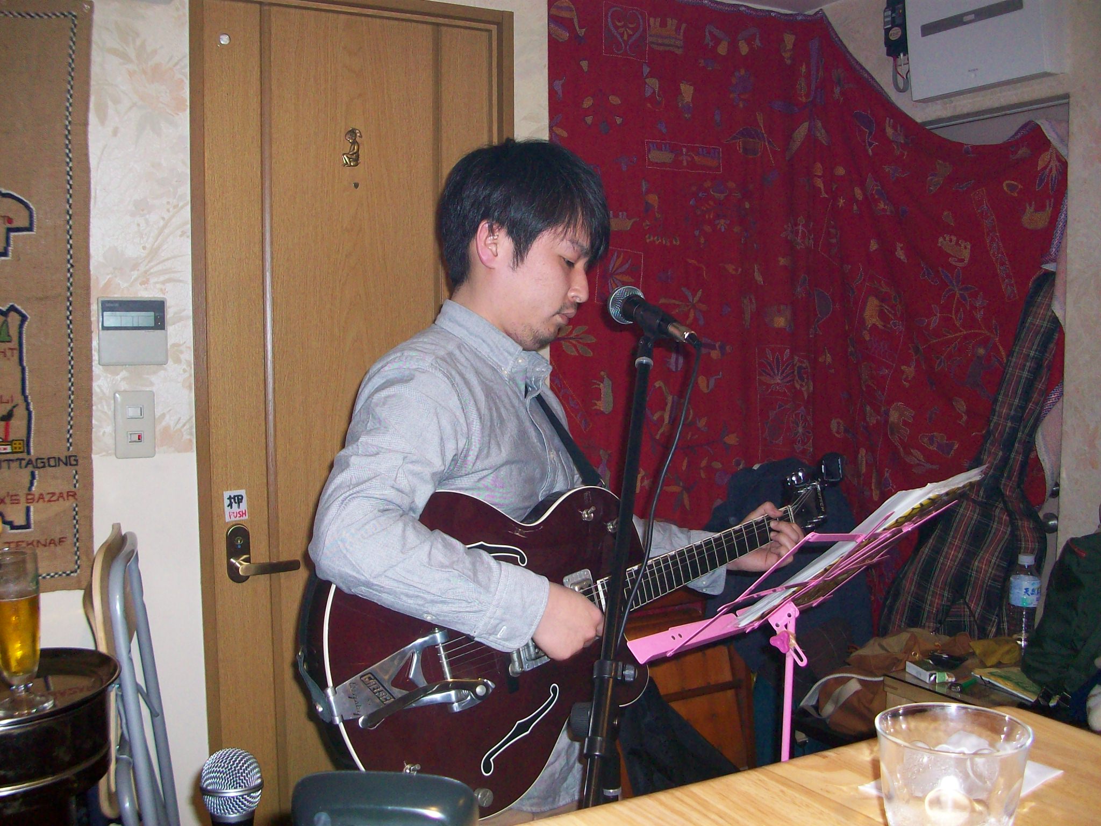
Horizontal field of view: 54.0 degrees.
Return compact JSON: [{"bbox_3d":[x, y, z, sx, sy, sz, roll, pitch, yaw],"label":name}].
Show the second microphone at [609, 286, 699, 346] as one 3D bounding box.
[{"bbox_3d":[0.127,-0.119,1.350,0.052,0.052,0.195,-2,17,-20],"label":"second microphone"}]

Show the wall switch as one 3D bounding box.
[{"bbox_3d":[-0.731,0.021,1.902,0.070,0.120,0.012,-3,5,-28],"label":"wall switch"}]

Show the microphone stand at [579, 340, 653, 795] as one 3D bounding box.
[{"bbox_3d":[0.075,0.594,1.300,0.500,1.370,0.500,-2,5,-20],"label":"microphone stand"}]

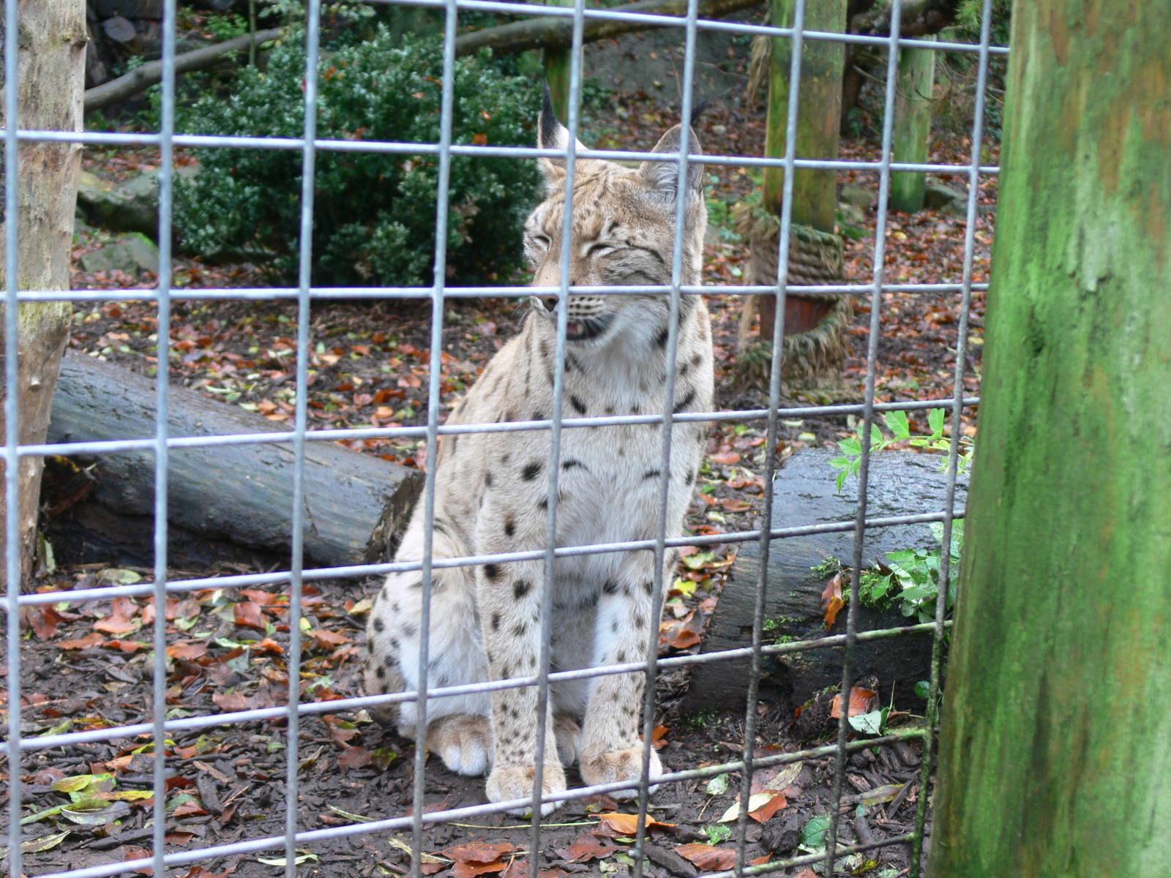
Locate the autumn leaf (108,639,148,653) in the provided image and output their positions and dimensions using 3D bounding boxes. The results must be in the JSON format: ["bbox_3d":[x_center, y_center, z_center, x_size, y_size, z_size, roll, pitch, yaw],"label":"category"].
[{"bbox_3d":[-0.640,0.289,2.407,0.058,0.018,0.040,3,12,0],"label":"autumn leaf"}]

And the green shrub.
[{"bbox_3d":[-0.856,-1.087,6.600,1.280,0.900,1.100,3,12,0],"label":"green shrub"}]

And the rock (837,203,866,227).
[{"bbox_3d":[1.309,-1.102,8.500,0.140,0.110,0.120,3,12,0],"label":"rock"}]

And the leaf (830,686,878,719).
[{"bbox_3d":[0.352,0.346,2.261,0.060,0.035,0.035,3,12,0],"label":"leaf"}]

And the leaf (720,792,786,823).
[{"bbox_3d":[0.190,0.420,1.968,0.075,0.020,0.065,3,12,0],"label":"leaf"}]

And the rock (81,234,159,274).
[{"bbox_3d":[-1.702,-0.676,6.300,0.280,0.140,0.200,3,12,0],"label":"rock"}]

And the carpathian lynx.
[{"bbox_3d":[-0.079,-0.017,2.116,0.280,0.790,0.480,-3,13,-26],"label":"carpathian lynx"}]

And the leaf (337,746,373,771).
[{"bbox_3d":[-0.274,0.381,2.051,0.040,0.018,0.050,3,12,0],"label":"leaf"}]

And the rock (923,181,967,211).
[{"bbox_3d":[1.915,-1.295,9.200,0.220,0.140,0.180,3,12,0],"label":"rock"}]

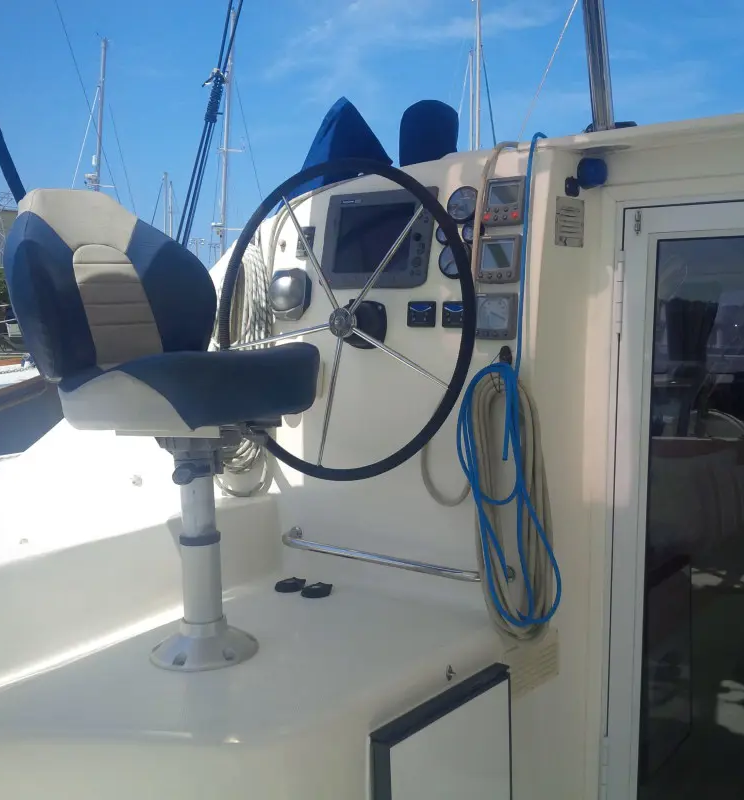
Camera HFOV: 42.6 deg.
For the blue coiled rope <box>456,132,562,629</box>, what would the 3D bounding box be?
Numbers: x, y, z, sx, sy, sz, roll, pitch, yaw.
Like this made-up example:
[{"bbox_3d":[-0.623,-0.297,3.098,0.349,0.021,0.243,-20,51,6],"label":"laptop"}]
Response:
[{"bbox_3d":[0.312,-0.040,2.170,0.240,1.100,0.120,4,6,37],"label":"blue coiled rope"}]

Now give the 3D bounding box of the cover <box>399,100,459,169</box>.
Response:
[{"bbox_3d":[0.156,-0.728,2.620,0.165,0.200,0.165,0,5,0],"label":"cover"}]

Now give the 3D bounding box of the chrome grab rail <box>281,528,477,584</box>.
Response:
[{"bbox_3d":[0.040,0.383,2.323,0.660,0.040,0.068,4,6,37],"label":"chrome grab rail"}]

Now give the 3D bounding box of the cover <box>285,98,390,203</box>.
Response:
[{"bbox_3d":[-0.100,-0.721,2.760,0.280,0.310,0.220,4,6,37],"label":"cover"}]

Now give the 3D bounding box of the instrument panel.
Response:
[{"bbox_3d":[0.035,-0.362,2.467,0.770,0.420,0.090,4,-5,37],"label":"instrument panel"}]

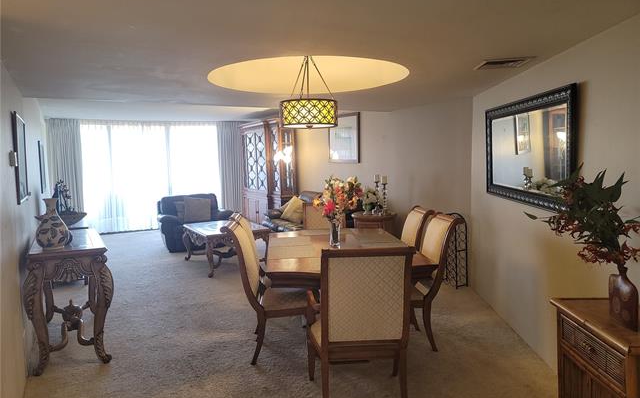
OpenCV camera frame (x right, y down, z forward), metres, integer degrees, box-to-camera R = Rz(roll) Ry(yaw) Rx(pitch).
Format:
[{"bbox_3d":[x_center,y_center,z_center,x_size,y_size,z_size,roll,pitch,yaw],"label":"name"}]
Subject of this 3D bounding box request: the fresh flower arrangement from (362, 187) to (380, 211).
[{"bbox_3d":[0.730,0.014,6.550,0.260,0.330,0.250,-1,5,-5],"label":"fresh flower arrangement"}]

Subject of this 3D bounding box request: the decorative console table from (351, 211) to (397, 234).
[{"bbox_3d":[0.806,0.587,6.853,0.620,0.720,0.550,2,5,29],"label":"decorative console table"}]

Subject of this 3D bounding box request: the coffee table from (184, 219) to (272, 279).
[{"bbox_3d":[-1.401,0.691,6.790,0.920,0.510,1.400,-4,5,-30],"label":"coffee table"}]

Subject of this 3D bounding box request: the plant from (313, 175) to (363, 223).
[{"bbox_3d":[0.144,0.004,3.800,0.380,0.380,0.360,-1,5,-5],"label":"plant"}]

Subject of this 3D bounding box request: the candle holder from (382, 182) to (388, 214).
[{"bbox_3d":[0.951,-0.019,6.742,0.100,0.503,0.100,-1,5,-6],"label":"candle holder"}]

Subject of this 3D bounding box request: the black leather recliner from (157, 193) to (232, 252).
[{"bbox_3d":[-2.232,0.390,8.291,1.280,0.900,0.900,-4,5,-30],"label":"black leather recliner"}]

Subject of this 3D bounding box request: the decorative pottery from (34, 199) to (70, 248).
[{"bbox_3d":[-2.124,0.196,3.687,0.270,0.402,0.270,-1,5,-6],"label":"decorative pottery"}]

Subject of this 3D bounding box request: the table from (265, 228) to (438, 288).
[{"bbox_3d":[0.158,0.771,3.878,1.160,0.760,1.650,-1,5,-5],"label":"table"}]

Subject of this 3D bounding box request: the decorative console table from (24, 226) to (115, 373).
[{"bbox_3d":[-2.075,0.770,3.818,0.520,0.850,1.200,-4,5,-30],"label":"decorative console table"}]

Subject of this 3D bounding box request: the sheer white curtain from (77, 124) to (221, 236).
[{"bbox_3d":[-3.716,-0.516,10.425,3.000,2.400,0.140,-4,5,-30],"label":"sheer white curtain"}]

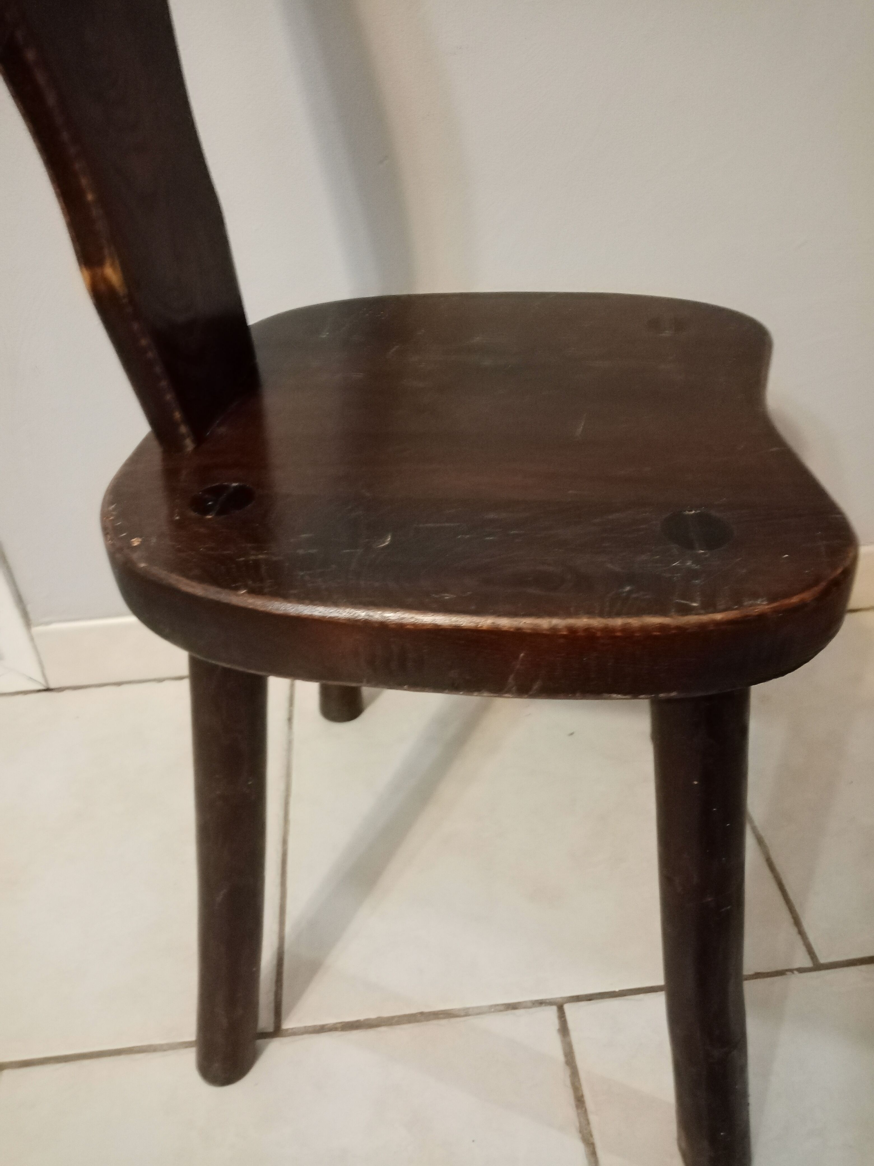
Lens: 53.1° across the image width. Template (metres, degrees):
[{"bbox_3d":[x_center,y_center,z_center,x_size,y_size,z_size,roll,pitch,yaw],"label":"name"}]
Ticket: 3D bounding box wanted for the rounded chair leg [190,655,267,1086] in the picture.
[{"bbox_3d":[-0.131,0.172,0.541,0.047,0.420,0.045,10,30,4],"label":"rounded chair leg"}]

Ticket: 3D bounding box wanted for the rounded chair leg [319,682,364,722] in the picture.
[{"bbox_3d":[-0.086,-0.009,0.770,0.047,0.419,0.045,9,48,3],"label":"rounded chair leg"}]

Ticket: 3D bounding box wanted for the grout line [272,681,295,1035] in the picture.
[{"bbox_3d":[-0.139,0.217,0.818,0.005,0.003,0.404,-5,38,-3],"label":"grout line"}]

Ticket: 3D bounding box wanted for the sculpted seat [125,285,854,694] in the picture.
[{"bbox_3d":[0.022,-0.081,0.493,0.347,0.038,0.359,3,38,8],"label":"sculpted seat"}]

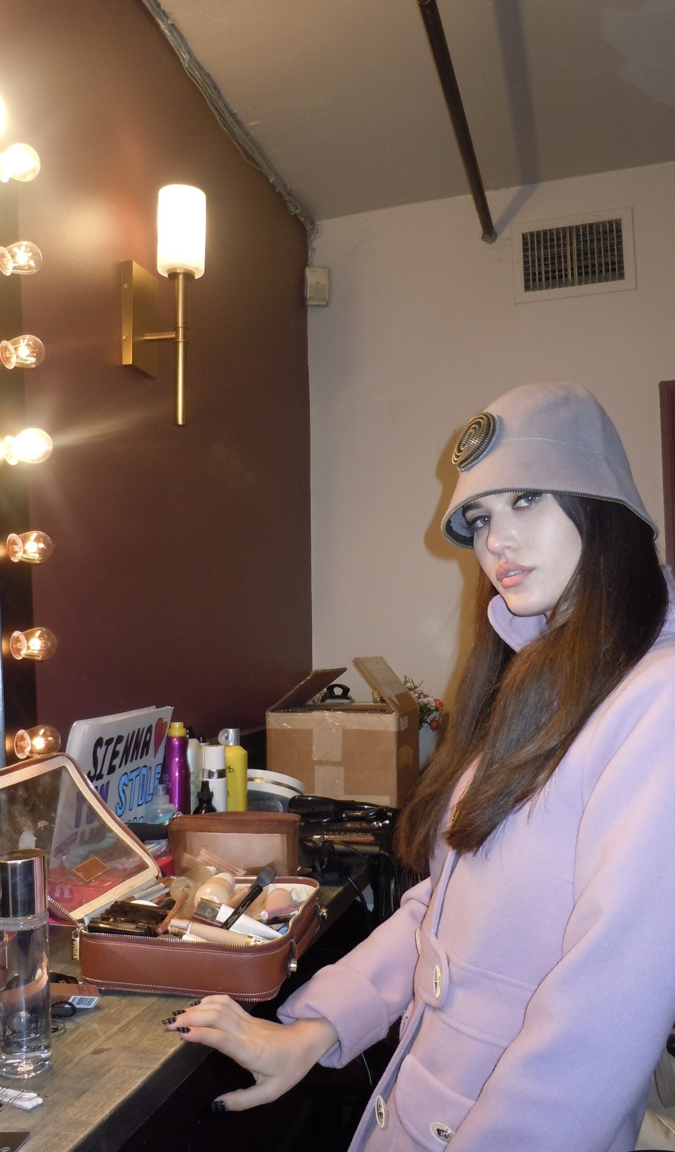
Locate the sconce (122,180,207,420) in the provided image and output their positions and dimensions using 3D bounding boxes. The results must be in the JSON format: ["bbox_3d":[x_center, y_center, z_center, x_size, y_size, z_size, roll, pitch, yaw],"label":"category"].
[{"bbox_3d":[-0.332,-0.532,1.835,0.147,0.477,0.103,-3,-5,17],"label":"sconce"}]

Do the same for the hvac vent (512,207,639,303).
[{"bbox_3d":[0.685,-0.924,2.694,0.341,0.244,0.025,-3,-5,17],"label":"hvac vent"}]

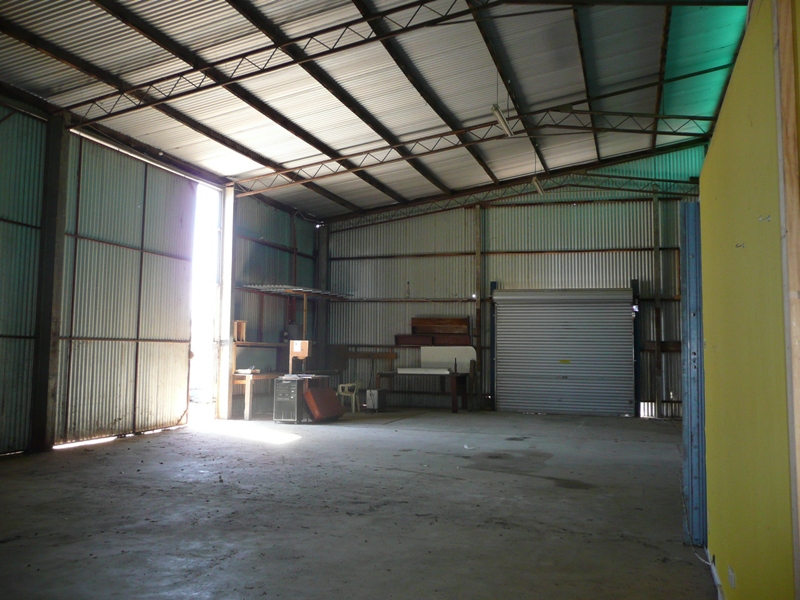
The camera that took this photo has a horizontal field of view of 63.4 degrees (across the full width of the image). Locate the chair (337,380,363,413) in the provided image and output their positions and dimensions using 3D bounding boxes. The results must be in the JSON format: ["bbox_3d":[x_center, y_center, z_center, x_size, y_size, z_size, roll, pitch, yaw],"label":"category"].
[{"bbox_3d":[-1.124,2.157,14.661,0.500,0.720,0.510,-1,-5,24],"label":"chair"}]

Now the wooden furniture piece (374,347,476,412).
[{"bbox_3d":[0.620,1.846,15.273,2.160,1.480,1.000,-1,-5,18],"label":"wooden furniture piece"}]

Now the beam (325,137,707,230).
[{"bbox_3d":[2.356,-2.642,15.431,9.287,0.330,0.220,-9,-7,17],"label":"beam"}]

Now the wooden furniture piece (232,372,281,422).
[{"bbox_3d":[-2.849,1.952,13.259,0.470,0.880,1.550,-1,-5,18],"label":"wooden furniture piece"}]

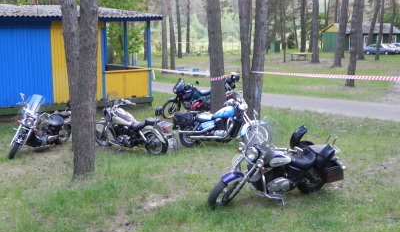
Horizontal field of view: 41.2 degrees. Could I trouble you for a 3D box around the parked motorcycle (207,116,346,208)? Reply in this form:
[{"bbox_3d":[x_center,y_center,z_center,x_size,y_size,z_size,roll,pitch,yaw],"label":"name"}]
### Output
[{"bbox_3d":[1.141,0.674,8.235,2.420,1.330,0.920,-4,9,-24],"label":"parked motorcycle"}]

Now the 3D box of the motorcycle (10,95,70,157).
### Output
[{"bbox_3d":[-3.680,0.165,12.283,0.920,1.330,2.350,4,9,24],"label":"motorcycle"}]

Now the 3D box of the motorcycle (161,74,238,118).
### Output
[{"bbox_3d":[-0.042,-0.563,18.037,2.270,1.420,0.850,-2,9,-12],"label":"motorcycle"}]

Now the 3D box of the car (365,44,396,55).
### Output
[{"bbox_3d":[24.610,-9.084,72.896,4.250,1.400,1.680,2,9,12],"label":"car"}]

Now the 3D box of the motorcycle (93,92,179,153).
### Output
[{"bbox_3d":[-1.620,0.190,12.230,2.400,1.300,0.920,6,10,36],"label":"motorcycle"}]

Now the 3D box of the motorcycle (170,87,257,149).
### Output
[{"bbox_3d":[0.550,0.134,12.773,2.400,1.270,0.900,0,9,2],"label":"motorcycle"}]

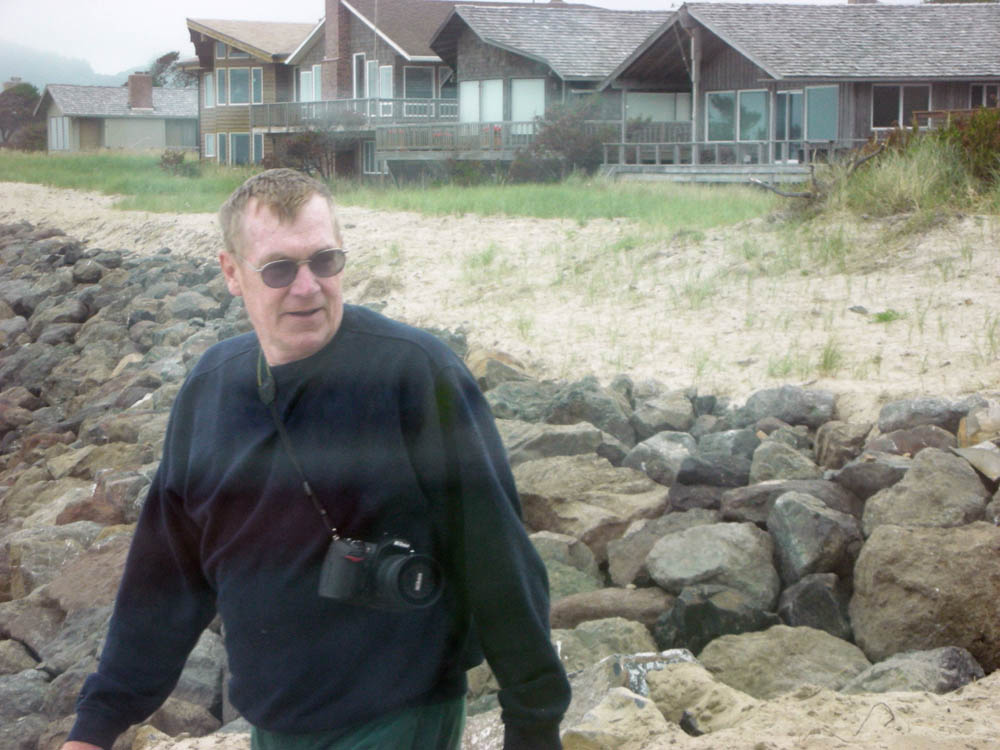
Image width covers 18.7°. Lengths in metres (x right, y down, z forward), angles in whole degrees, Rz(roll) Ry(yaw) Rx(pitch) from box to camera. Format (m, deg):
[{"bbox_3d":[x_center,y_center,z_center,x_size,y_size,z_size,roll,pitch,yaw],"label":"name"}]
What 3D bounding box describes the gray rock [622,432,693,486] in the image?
[{"bbox_3d":[0.862,0.462,16.600,0.390,0.290,0.360,0,4,0],"label":"gray rock"}]

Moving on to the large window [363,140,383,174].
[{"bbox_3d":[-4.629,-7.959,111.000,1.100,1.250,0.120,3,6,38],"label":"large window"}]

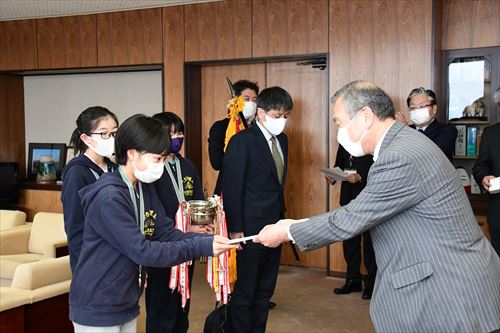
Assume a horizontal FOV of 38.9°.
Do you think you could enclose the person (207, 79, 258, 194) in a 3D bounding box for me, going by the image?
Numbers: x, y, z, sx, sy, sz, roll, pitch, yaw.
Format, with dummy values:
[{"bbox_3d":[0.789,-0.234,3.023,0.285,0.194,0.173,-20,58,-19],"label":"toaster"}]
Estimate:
[{"bbox_3d":[-0.010,0.300,4.720,0.540,1.740,0.360,-1,3,-18],"label":"person"}]

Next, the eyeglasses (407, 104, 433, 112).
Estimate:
[{"bbox_3d":[1.061,-0.363,4.370,0.140,0.042,0.140,-5,5,38],"label":"eyeglasses"}]

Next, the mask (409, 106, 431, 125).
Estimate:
[{"bbox_3d":[1.034,-0.311,4.320,0.135,0.110,0.075,-5,5,38],"label":"mask"}]

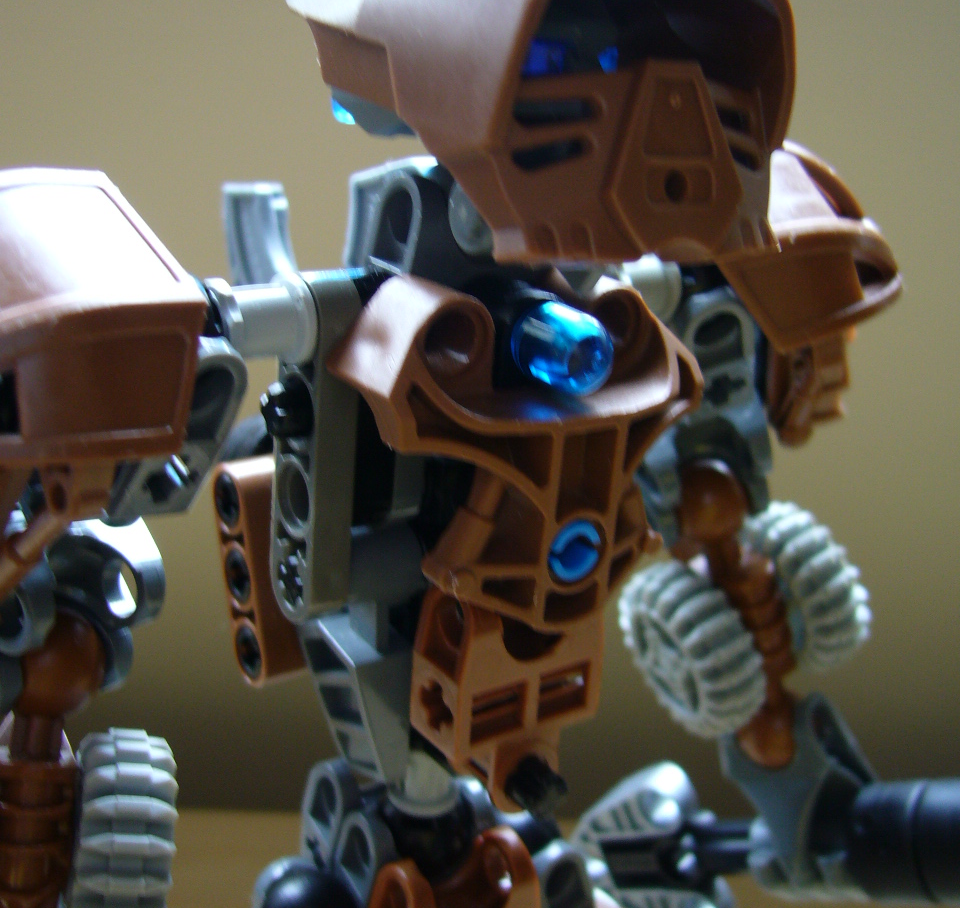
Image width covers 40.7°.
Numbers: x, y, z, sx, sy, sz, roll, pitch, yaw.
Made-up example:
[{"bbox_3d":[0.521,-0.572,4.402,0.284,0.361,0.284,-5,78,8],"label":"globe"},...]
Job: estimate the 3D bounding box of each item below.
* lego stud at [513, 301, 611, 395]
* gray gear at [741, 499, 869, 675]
[{"bbox_3d":[0.008,-0.010,0.124,0.007,0.007,0.008,-6,22,-31],"label":"lego stud"},{"bbox_3d":[0.041,0.017,0.167,0.009,0.022,0.022,-26,20,-15],"label":"gray gear"}]

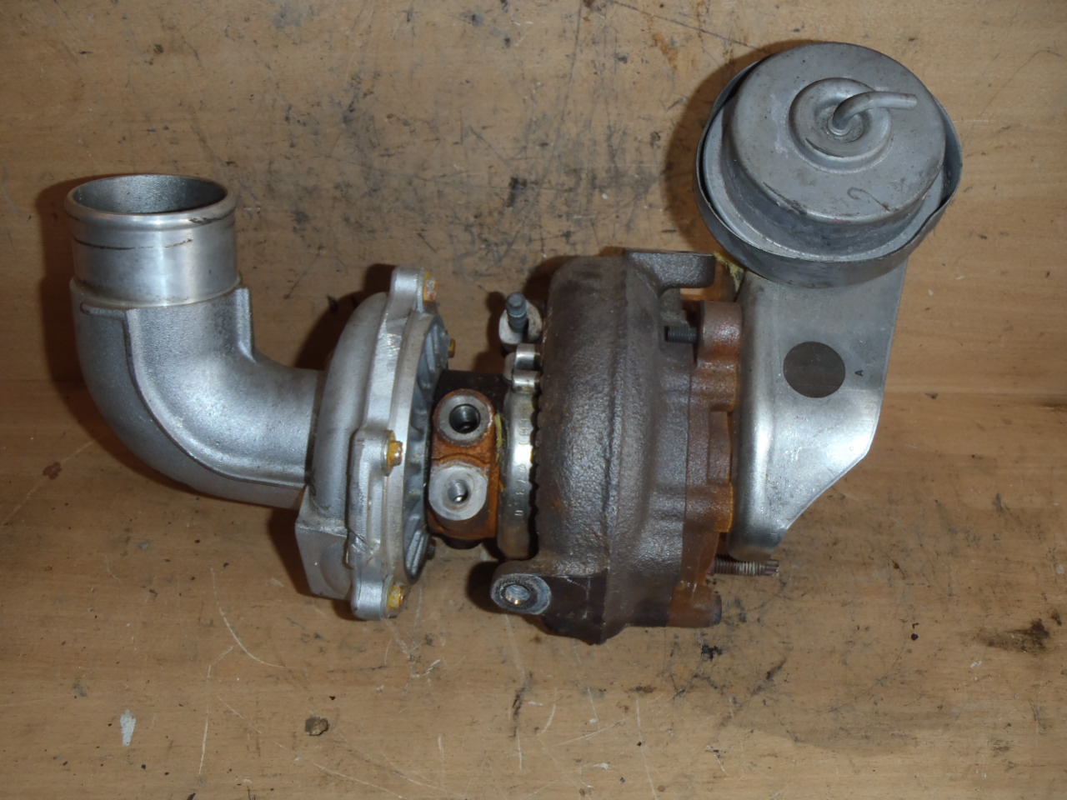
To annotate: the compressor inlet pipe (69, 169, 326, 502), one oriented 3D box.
[{"bbox_3d":[-0.123,-0.016,0.434,0.087,0.119,0.057,4,25,-2],"label":"compressor inlet pipe"}]

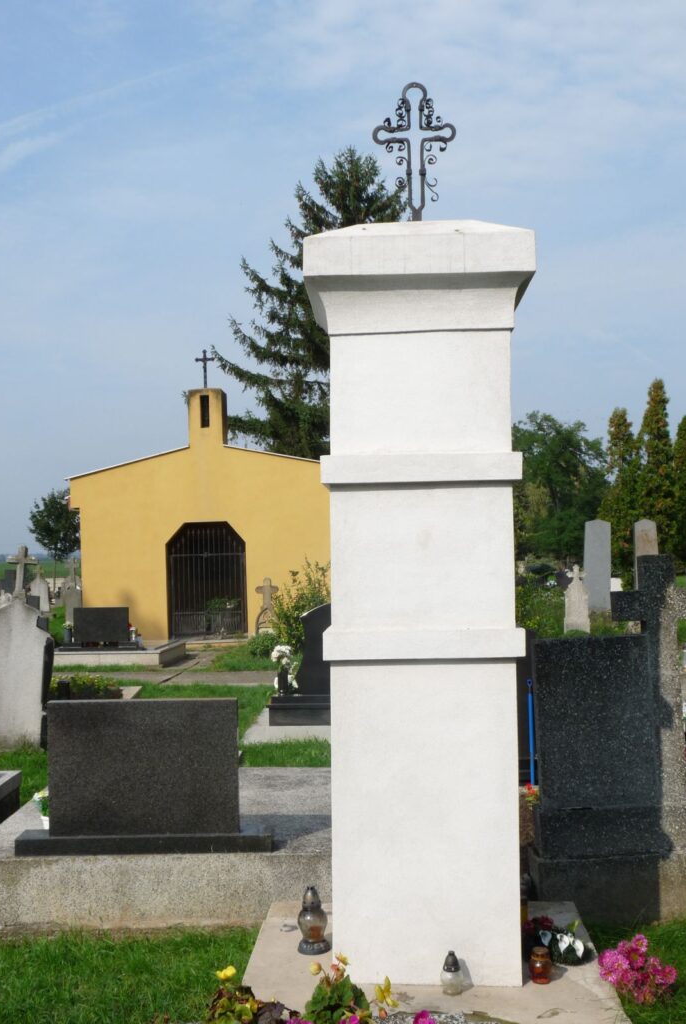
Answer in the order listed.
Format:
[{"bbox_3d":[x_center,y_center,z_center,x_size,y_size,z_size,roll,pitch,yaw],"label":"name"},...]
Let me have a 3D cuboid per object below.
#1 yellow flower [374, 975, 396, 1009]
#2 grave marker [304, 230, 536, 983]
[{"bbox_3d":[0.128,1.478,3.550,0.068,0.095,0.060,-1,-2,0],"label":"yellow flower"},{"bbox_3d":[0.299,0.310,4.429,0.810,2.730,0.780,-1,-2,3],"label":"grave marker"}]

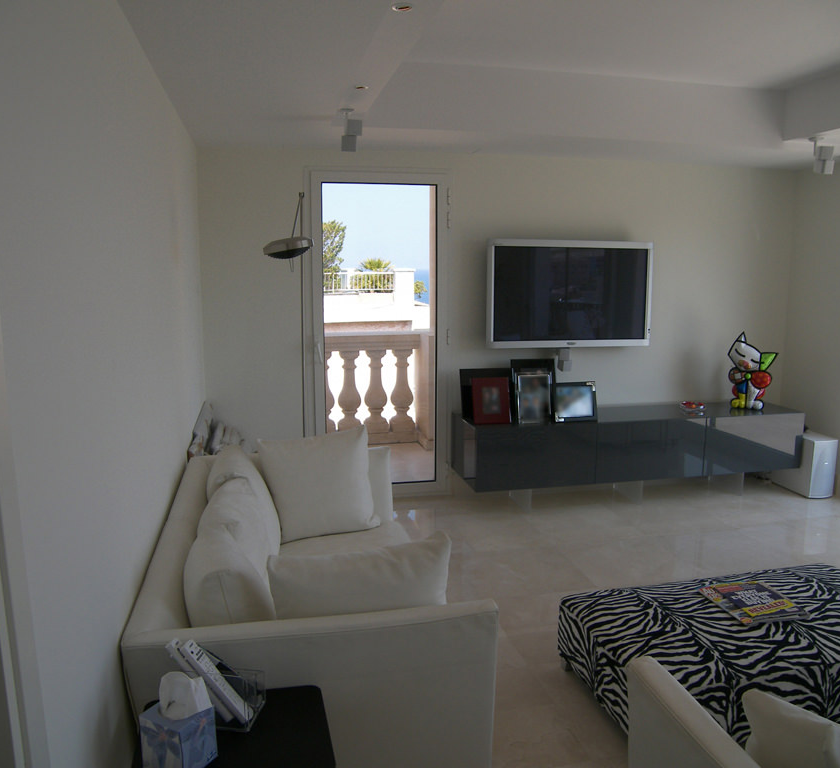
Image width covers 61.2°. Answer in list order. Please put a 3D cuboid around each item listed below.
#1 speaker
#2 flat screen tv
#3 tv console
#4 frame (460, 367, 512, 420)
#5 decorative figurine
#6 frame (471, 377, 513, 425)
[{"bbox_3d":[2.802,0.574,5.180,0.195,0.408,0.418,-2,9,-12],"label":"speaker"},{"bbox_3d":[1.018,-0.606,4.814,1.162,0.708,0.090,-2,9,-13],"label":"flat screen tv"},{"bbox_3d":[1.454,0.400,4.929,2.392,0.398,0.491,-2,9,-13],"label":"tv console"},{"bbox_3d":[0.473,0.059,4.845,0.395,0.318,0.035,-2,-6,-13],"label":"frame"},{"bbox_3d":[2.383,-0.098,5.080,0.315,0.544,0.220,5,10,28],"label":"decorative figurine"},{"bbox_3d":[0.460,0.111,4.586,0.245,0.298,0.035,-2,-6,-13],"label":"frame"}]

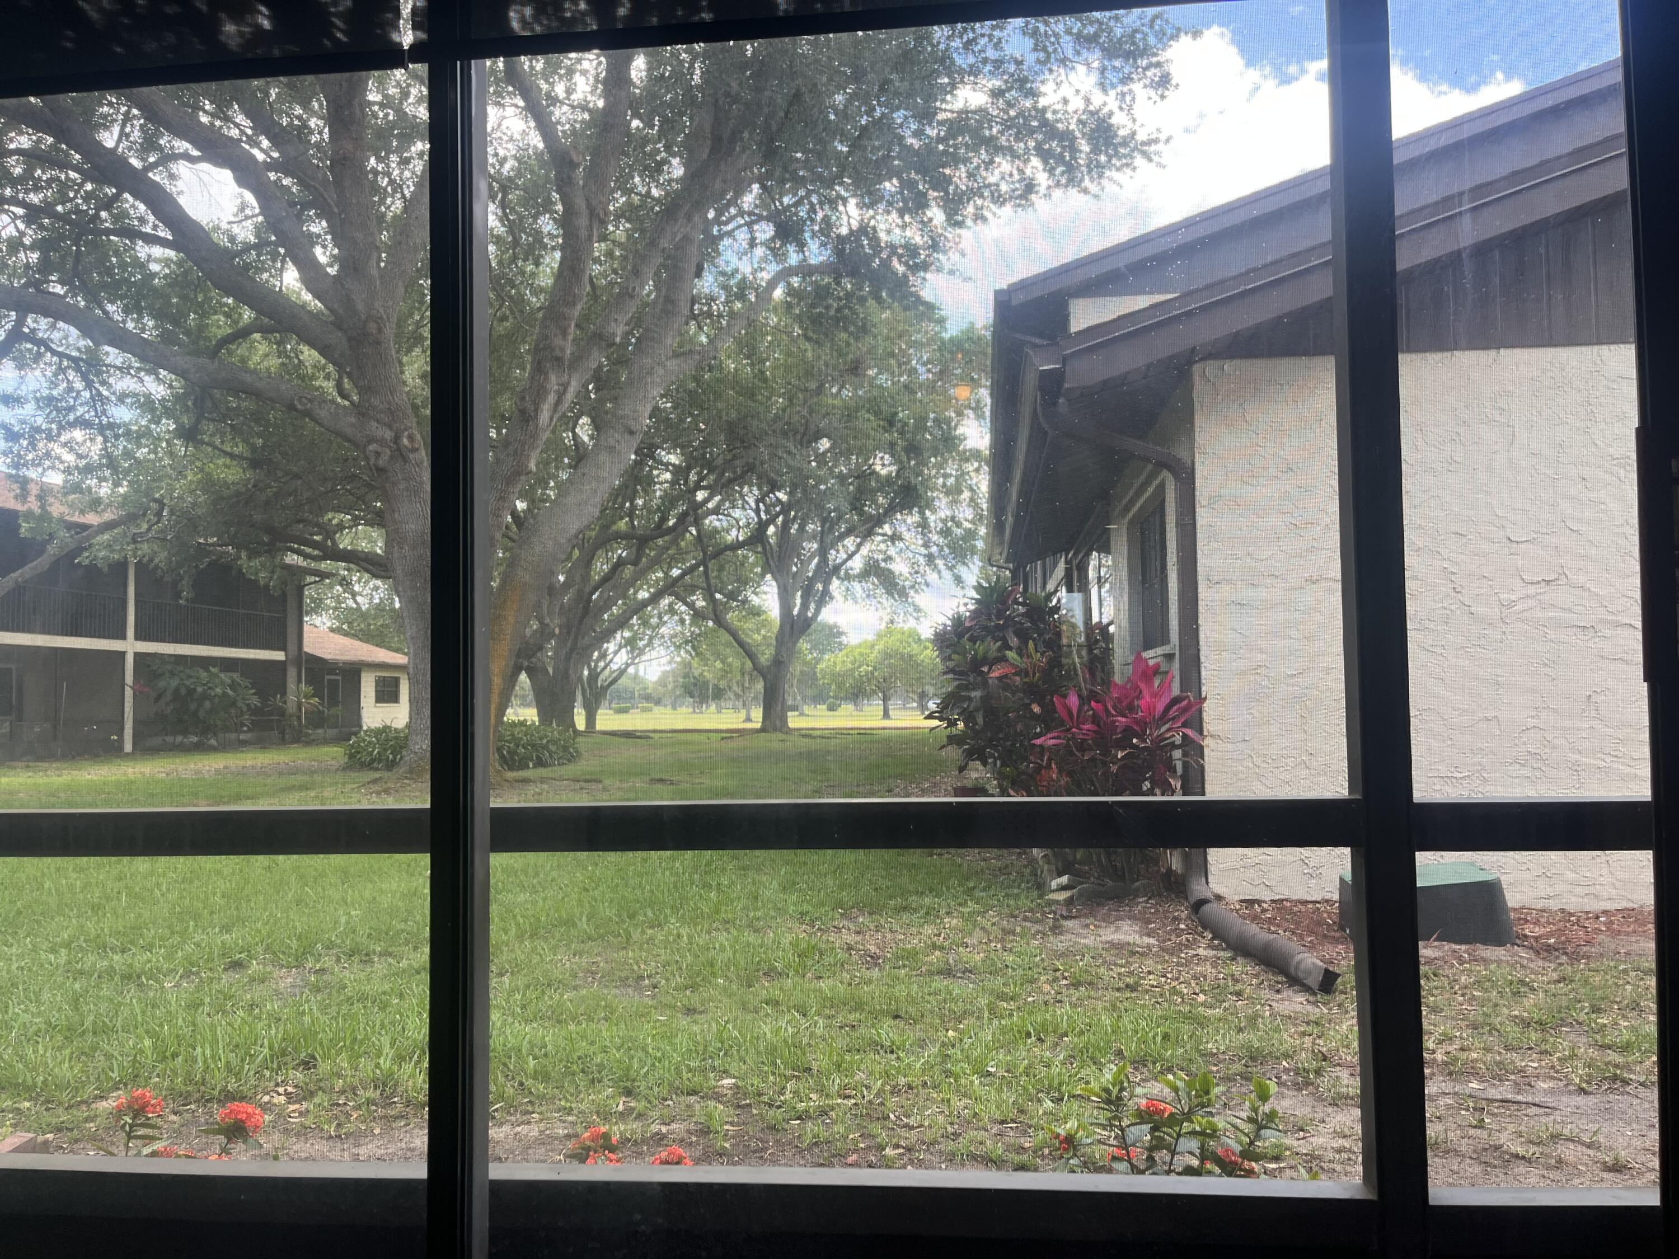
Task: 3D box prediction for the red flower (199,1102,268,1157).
[{"bbox_3d":[-1.130,0.931,2.350,0.115,0.088,0.100,1,-3,-25],"label":"red flower"}]

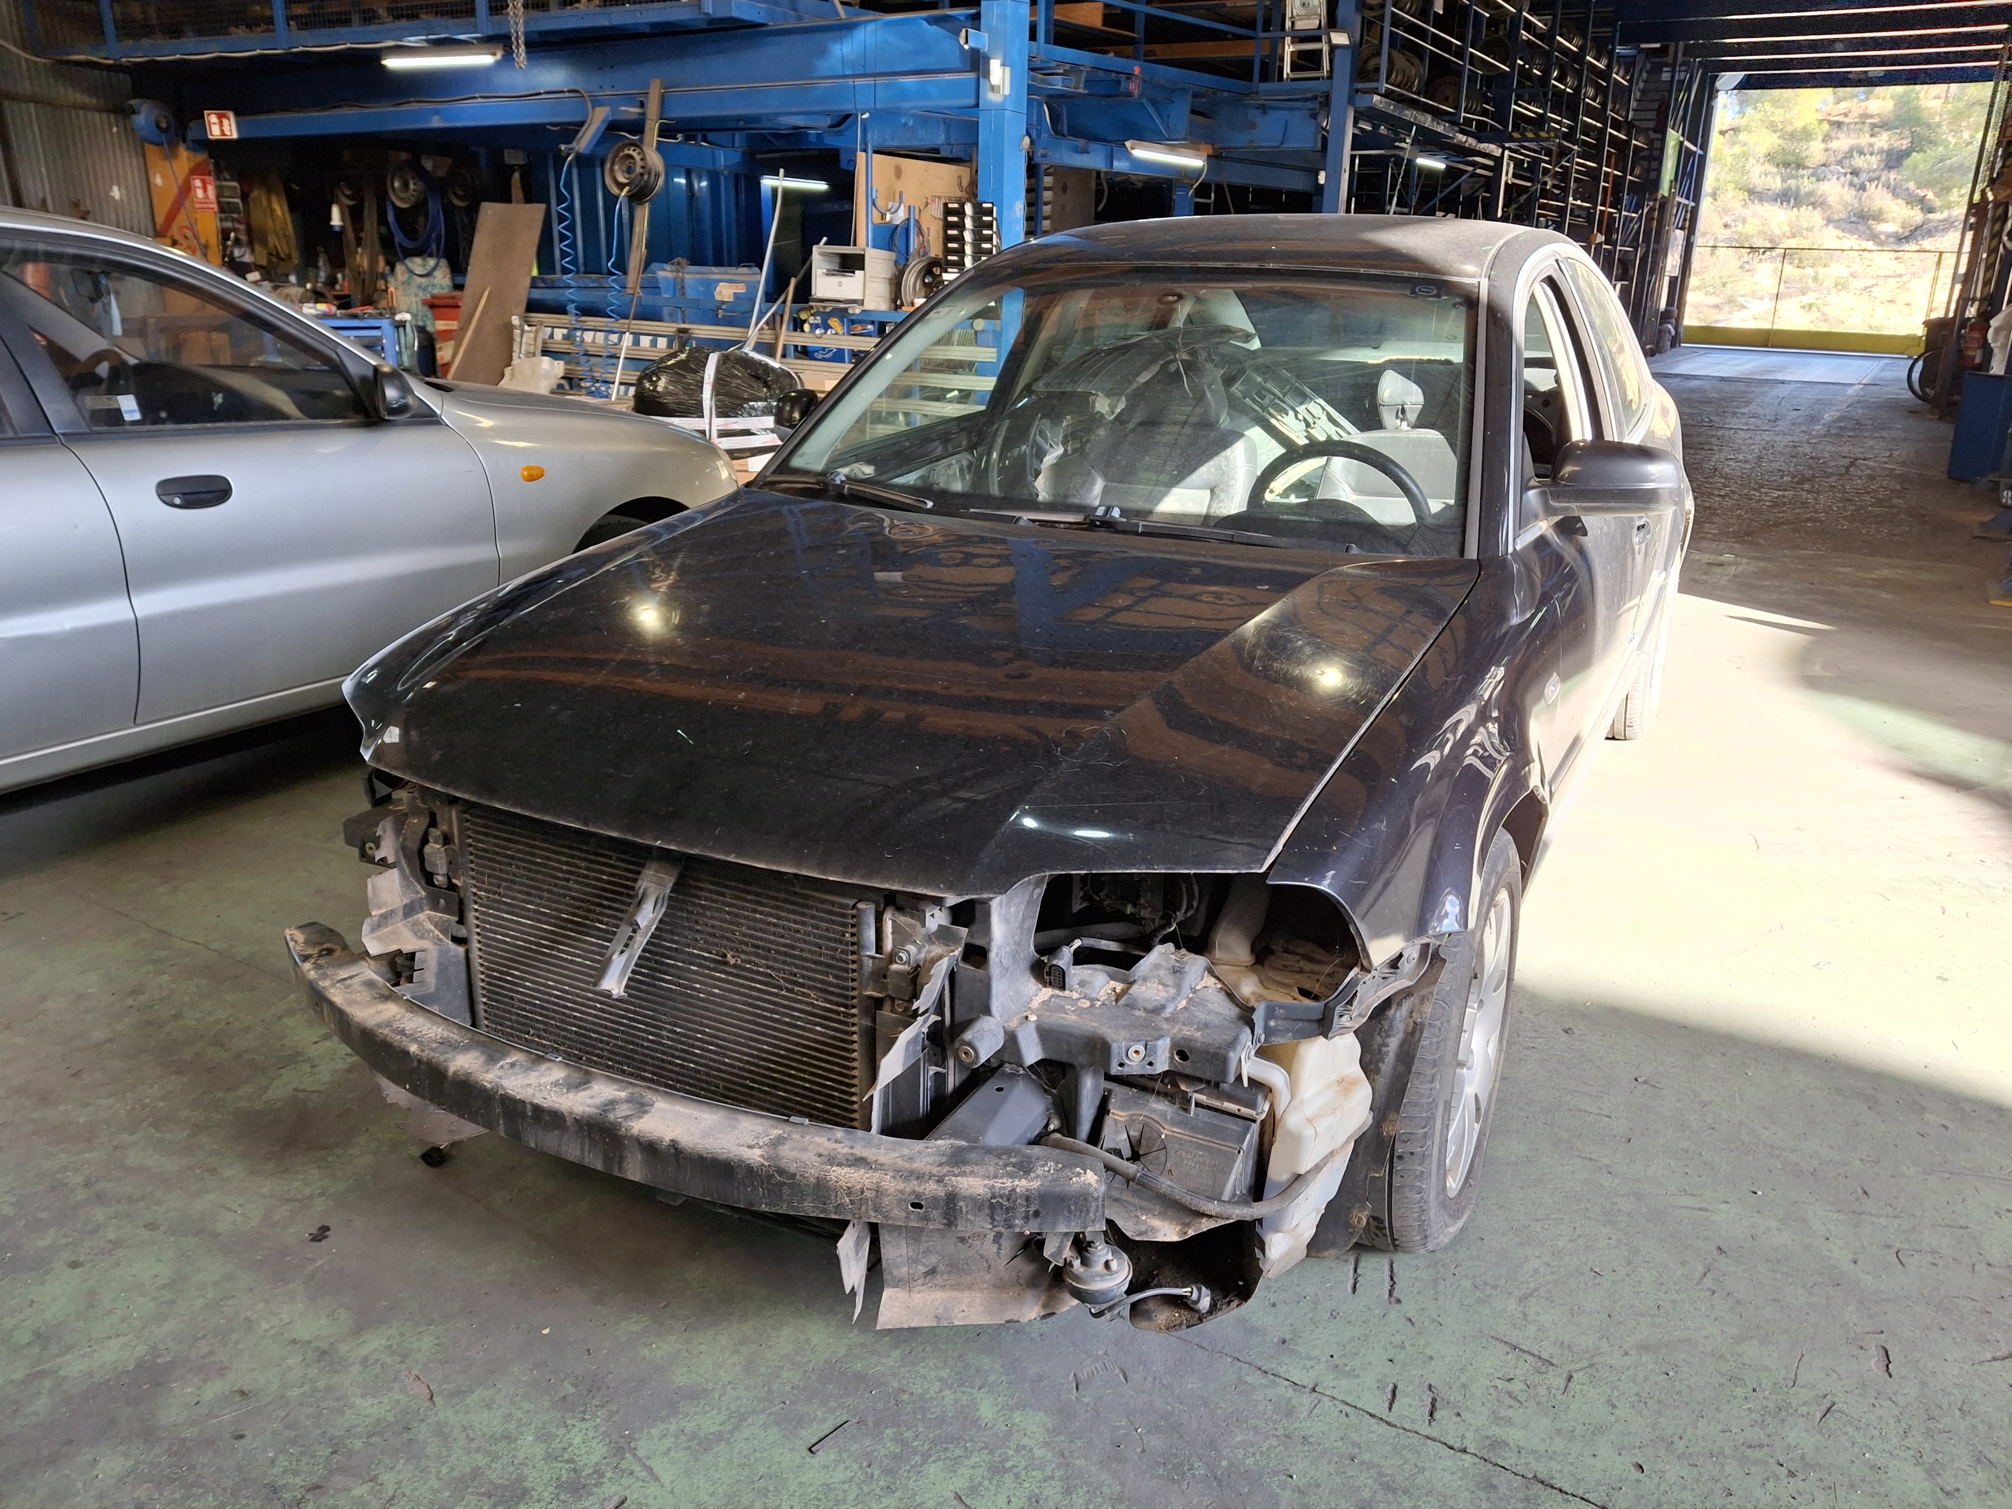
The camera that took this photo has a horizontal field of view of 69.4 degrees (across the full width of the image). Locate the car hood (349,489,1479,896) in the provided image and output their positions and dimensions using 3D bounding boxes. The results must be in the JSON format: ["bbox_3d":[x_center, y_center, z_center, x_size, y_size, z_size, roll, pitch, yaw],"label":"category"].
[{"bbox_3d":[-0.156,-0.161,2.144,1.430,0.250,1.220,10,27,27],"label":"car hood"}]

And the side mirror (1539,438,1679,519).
[{"bbox_3d":[1.050,-0.475,2.514,0.230,0.150,0.140,10,21,27],"label":"side mirror"}]

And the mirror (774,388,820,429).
[{"bbox_3d":[-0.428,-0.741,3.268,0.215,0.145,0.140,10,21,27],"label":"mirror"}]

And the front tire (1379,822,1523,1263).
[{"bbox_3d":[0.583,0.393,2.109,0.210,0.625,0.625,9,21,25],"label":"front tire"}]

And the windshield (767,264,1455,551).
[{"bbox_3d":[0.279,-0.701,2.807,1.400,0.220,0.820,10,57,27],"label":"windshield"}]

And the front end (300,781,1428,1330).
[{"bbox_3d":[-0.332,0.330,1.903,1.500,0.520,0.550,10,21,27],"label":"front end"}]

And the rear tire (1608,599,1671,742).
[{"bbox_3d":[1.873,-0.355,4.360,0.210,0.630,0.630,10,21,27],"label":"rear tire"}]

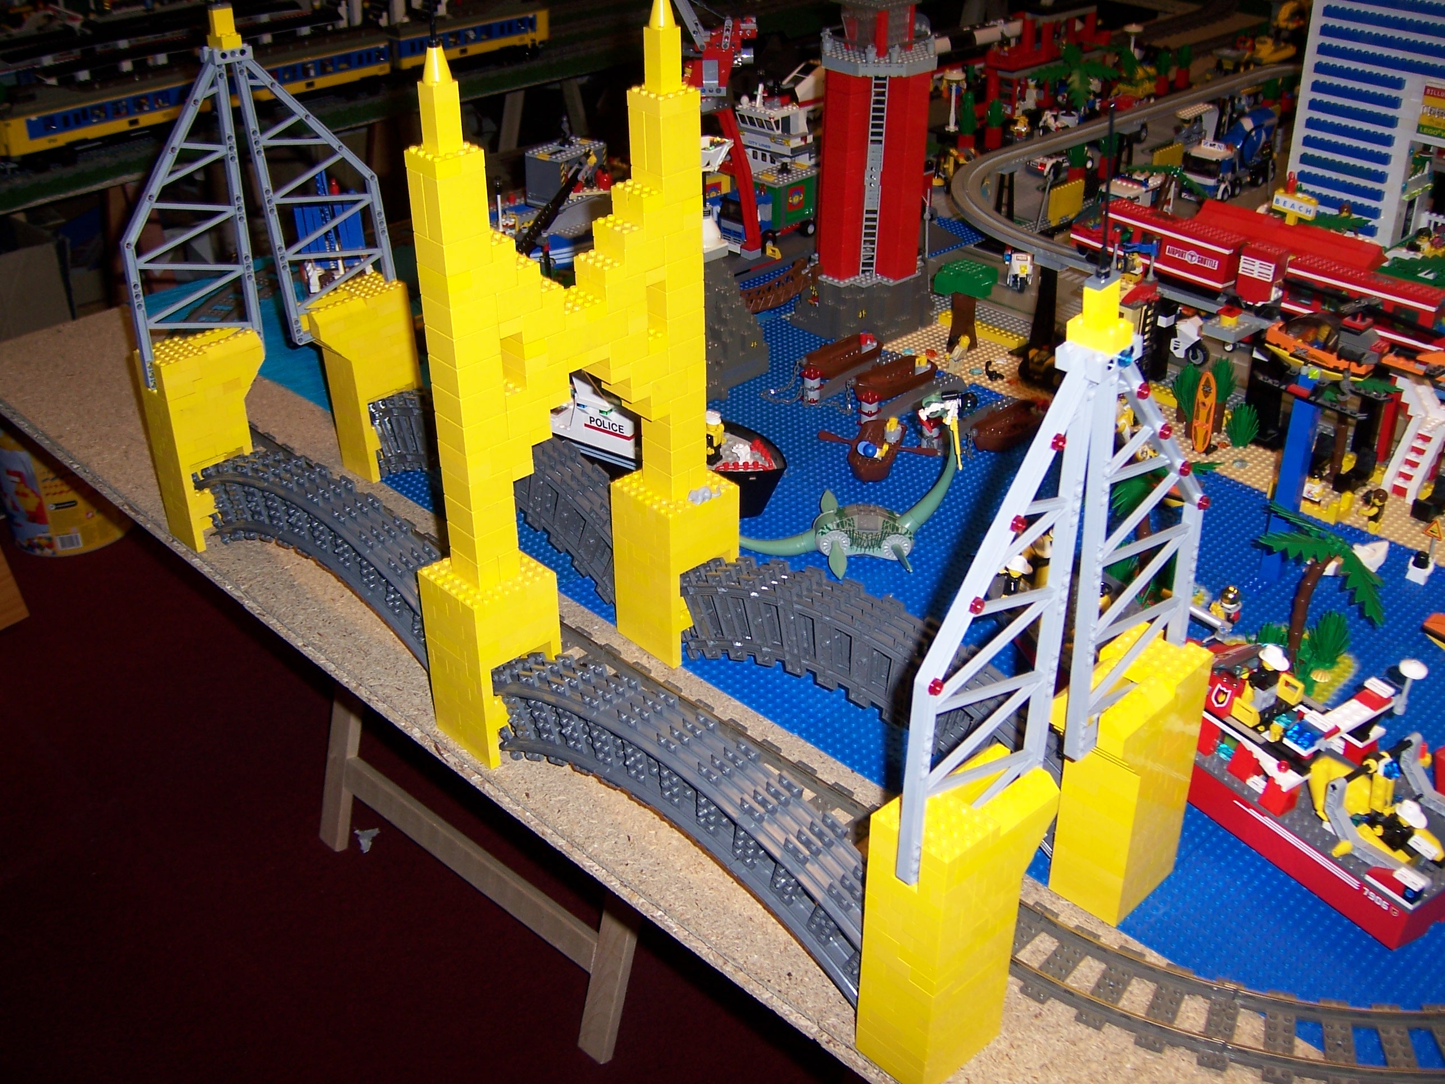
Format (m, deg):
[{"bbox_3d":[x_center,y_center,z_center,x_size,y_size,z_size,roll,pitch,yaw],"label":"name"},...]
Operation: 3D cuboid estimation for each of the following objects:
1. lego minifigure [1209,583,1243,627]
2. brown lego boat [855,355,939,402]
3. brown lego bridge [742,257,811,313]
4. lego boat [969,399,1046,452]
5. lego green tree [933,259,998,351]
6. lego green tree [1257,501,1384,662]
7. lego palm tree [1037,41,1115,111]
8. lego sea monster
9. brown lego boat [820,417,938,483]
[{"bbox_3d":[0.377,0.047,1.117,0.024,0.033,0.017,11,33,19],"label":"lego minifigure"},{"bbox_3d":[0.169,-0.158,1.471,0.091,0.020,0.040,-27,40,-36],"label":"brown lego boat"},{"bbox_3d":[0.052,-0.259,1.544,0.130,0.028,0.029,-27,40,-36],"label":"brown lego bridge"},{"bbox_3d":[0.267,-0.105,1.382,0.091,0.020,0.040,-27,40,-36],"label":"lego boat"},{"bbox_3d":[0.248,-0.241,1.540,0.050,0.086,0.050,-27,40,-36],"label":"lego green tree"},{"bbox_3d":[0.415,0.038,1.059,0.097,0.112,0.097,-5,31,-8],"label":"lego green tree"},{"bbox_3d":[0.523,-0.682,2.242,0.125,0.100,0.118,0,31,0],"label":"lego palm tree"},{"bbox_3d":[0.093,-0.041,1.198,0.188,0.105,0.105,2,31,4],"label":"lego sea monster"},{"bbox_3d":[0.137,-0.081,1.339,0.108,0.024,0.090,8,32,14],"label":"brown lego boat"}]

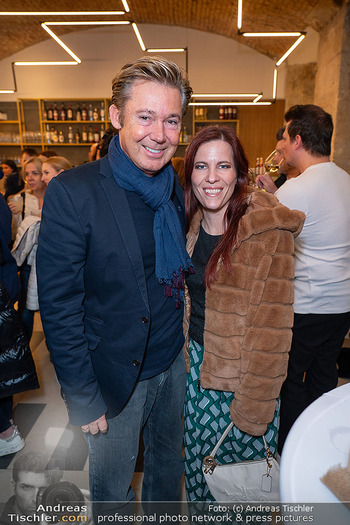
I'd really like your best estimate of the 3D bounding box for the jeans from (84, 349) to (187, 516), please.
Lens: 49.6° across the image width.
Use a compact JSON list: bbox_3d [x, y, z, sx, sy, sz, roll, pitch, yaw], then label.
[{"bbox_3d":[-0.131,0.755,1.323,0.380,0.990,0.270,-6,13,-23],"label":"jeans"}]

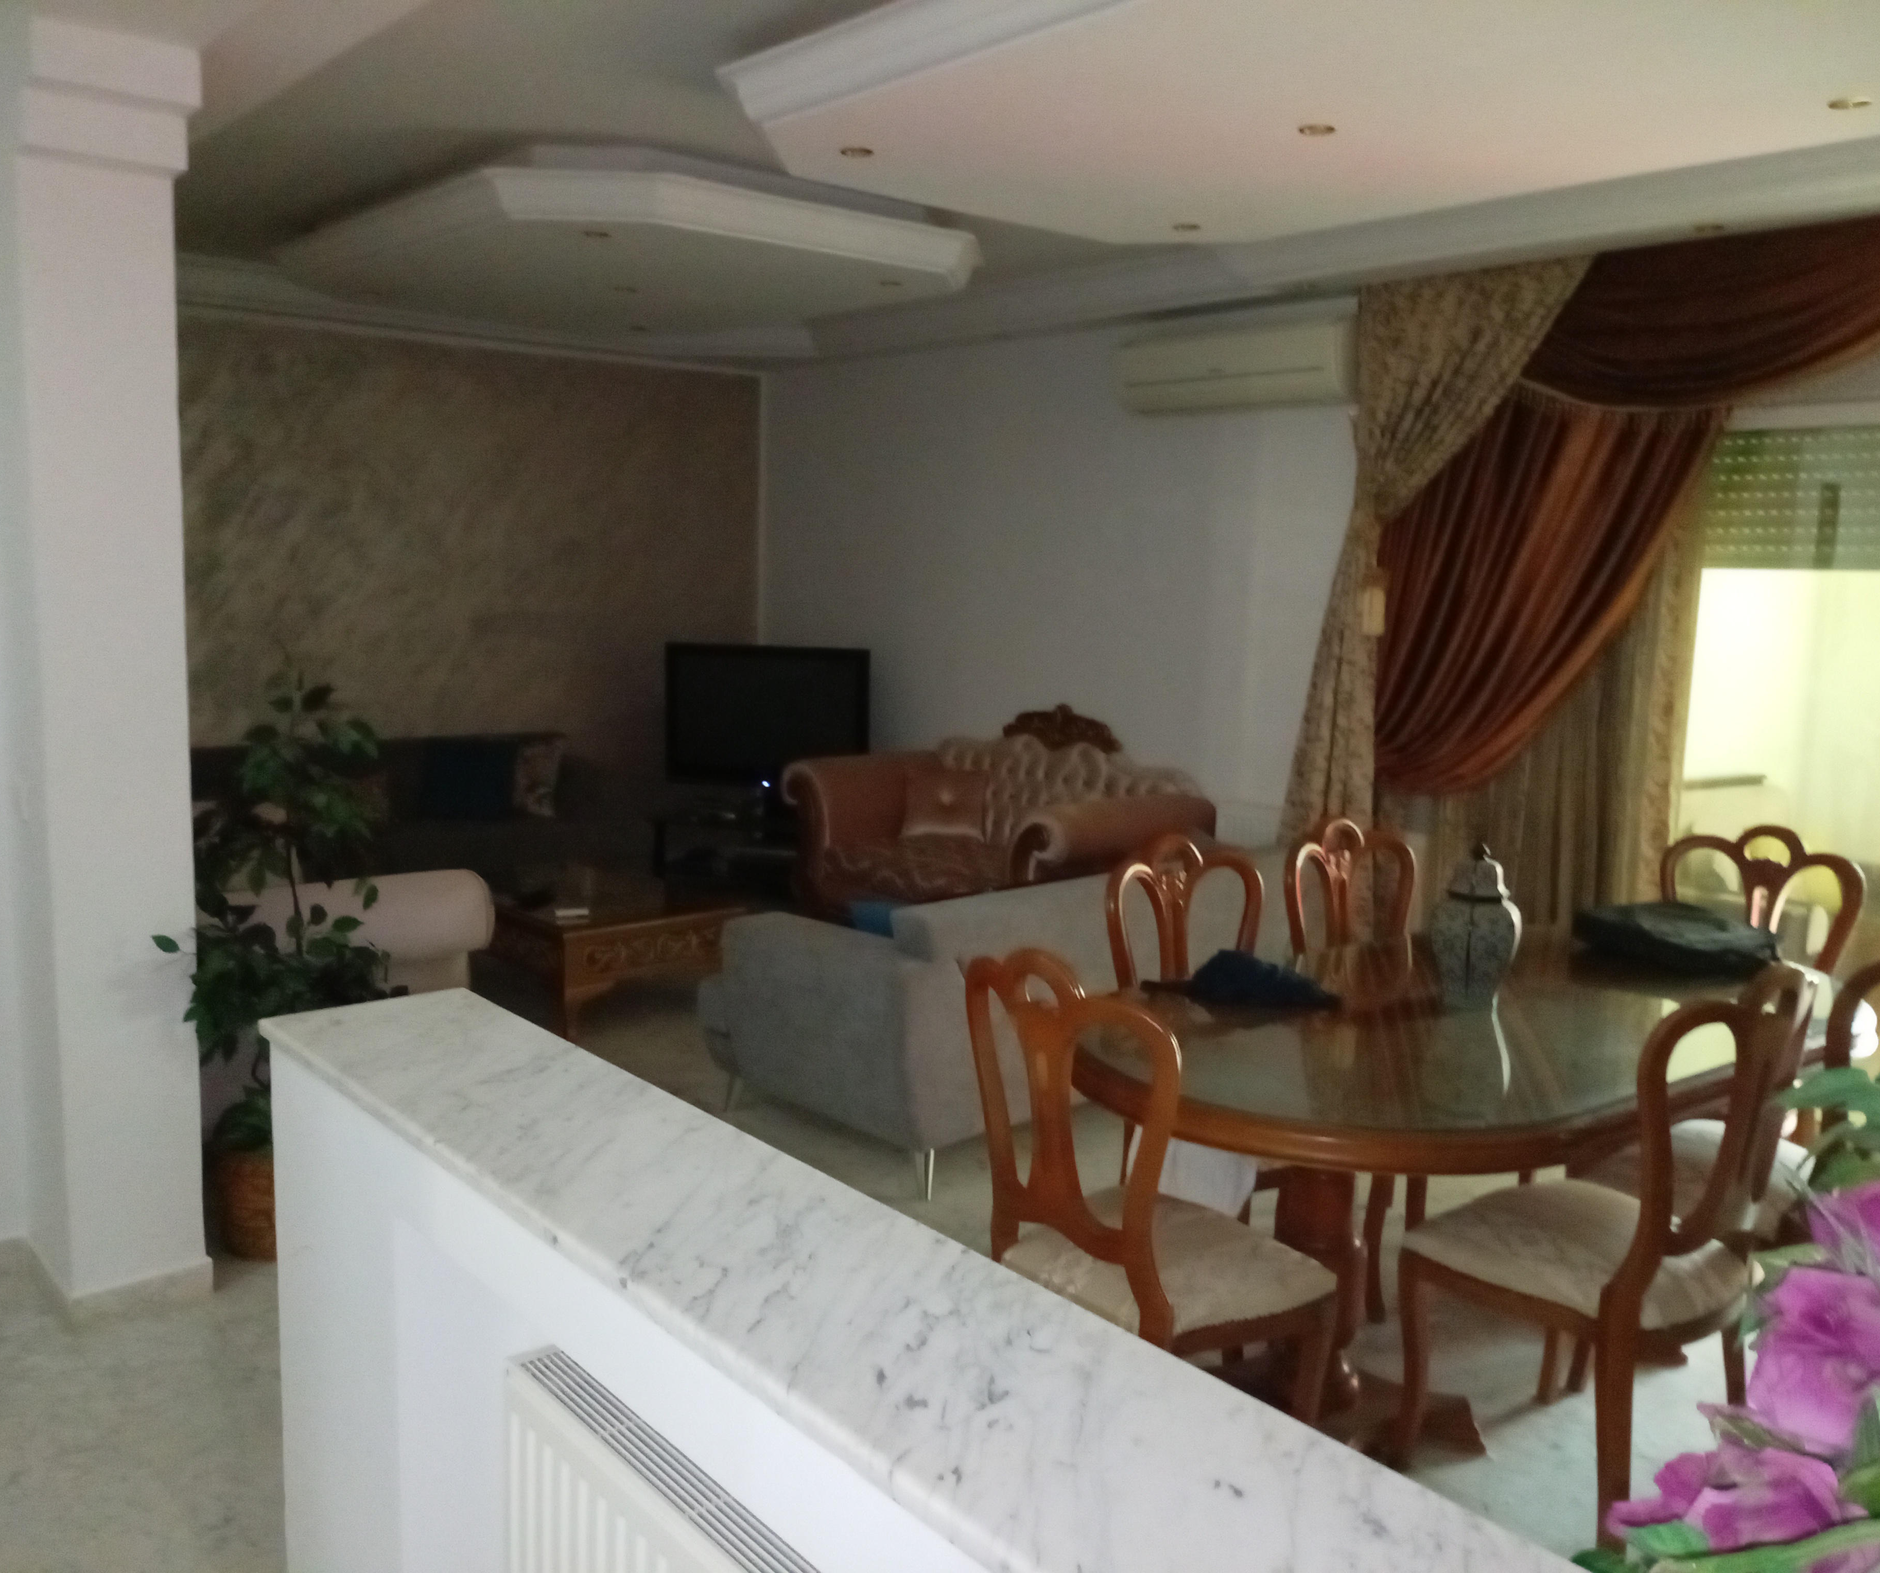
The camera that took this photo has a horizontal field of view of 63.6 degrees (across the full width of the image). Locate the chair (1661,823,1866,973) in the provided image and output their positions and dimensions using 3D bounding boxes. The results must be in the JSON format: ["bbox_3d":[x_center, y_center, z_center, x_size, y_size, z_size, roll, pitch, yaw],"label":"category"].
[{"bbox_3d":[1.910,0.639,3.753,0.555,1.055,0.505,-6,11,-42],"label":"chair"}]

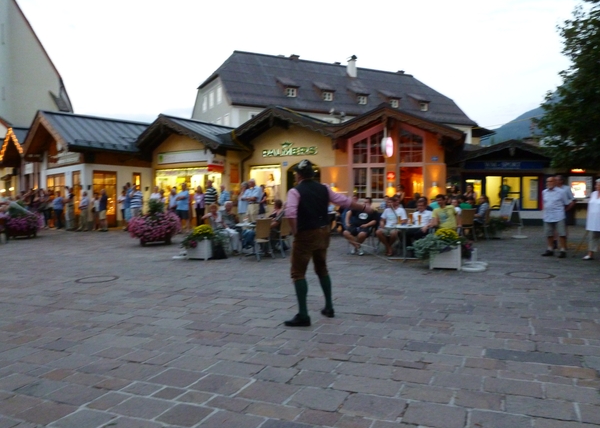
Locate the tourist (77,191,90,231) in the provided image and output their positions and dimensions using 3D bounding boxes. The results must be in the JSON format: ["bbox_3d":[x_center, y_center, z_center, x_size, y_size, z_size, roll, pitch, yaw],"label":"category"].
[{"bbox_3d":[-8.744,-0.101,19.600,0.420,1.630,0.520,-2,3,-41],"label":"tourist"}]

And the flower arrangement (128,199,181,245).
[{"bbox_3d":[-4.261,0.228,14.172,1.360,1.330,1.200,0,2,0],"label":"flower arrangement"}]

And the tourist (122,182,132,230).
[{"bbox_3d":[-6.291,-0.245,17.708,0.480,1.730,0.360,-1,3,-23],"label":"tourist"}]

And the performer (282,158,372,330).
[{"bbox_3d":[0.314,0.298,5.450,1.000,1.790,0.600,-2,3,-37],"label":"performer"}]

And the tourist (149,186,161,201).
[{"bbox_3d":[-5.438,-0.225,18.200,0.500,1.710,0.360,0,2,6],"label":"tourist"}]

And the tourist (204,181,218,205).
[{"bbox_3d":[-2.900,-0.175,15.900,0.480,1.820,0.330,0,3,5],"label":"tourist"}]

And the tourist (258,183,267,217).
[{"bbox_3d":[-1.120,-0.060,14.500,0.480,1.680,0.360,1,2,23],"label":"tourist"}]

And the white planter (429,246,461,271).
[{"bbox_3d":[2.760,0.768,9.245,0.540,0.490,0.530,1,3,14],"label":"white planter"}]

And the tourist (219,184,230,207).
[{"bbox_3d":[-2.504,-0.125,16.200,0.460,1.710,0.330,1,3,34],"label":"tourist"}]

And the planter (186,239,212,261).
[{"bbox_3d":[-2.257,0.788,10.850,0.460,0.470,0.470,0,2,0],"label":"planter"}]

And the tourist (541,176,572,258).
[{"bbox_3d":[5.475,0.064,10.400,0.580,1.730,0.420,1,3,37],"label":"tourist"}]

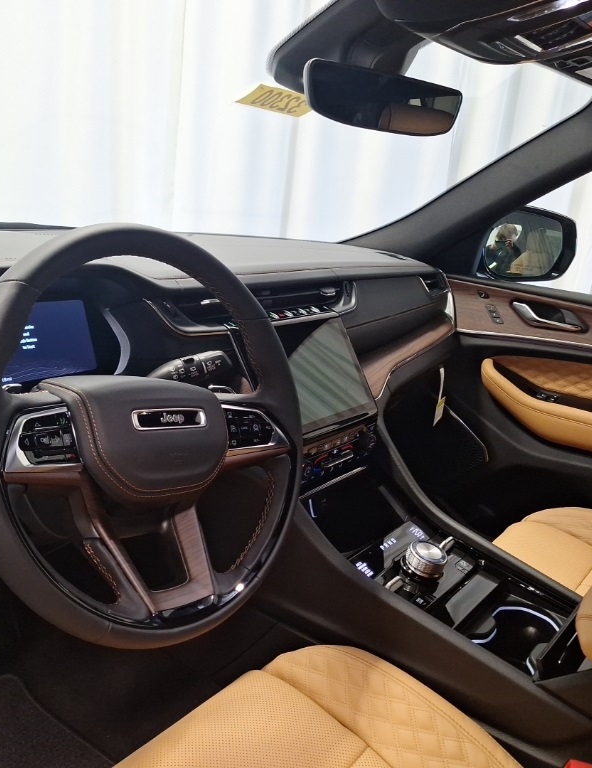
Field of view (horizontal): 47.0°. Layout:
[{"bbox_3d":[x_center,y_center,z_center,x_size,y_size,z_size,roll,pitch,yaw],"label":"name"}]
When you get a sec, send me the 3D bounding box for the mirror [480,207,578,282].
[{"bbox_3d":[0.568,-0.347,1.680,0.225,0.166,0.115,9,16,9],"label":"mirror"}]

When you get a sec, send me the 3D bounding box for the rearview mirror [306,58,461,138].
[{"bbox_3d":[0.110,-0.365,0.875,0.245,0.067,0.037,-5,23,-31],"label":"rearview mirror"}]

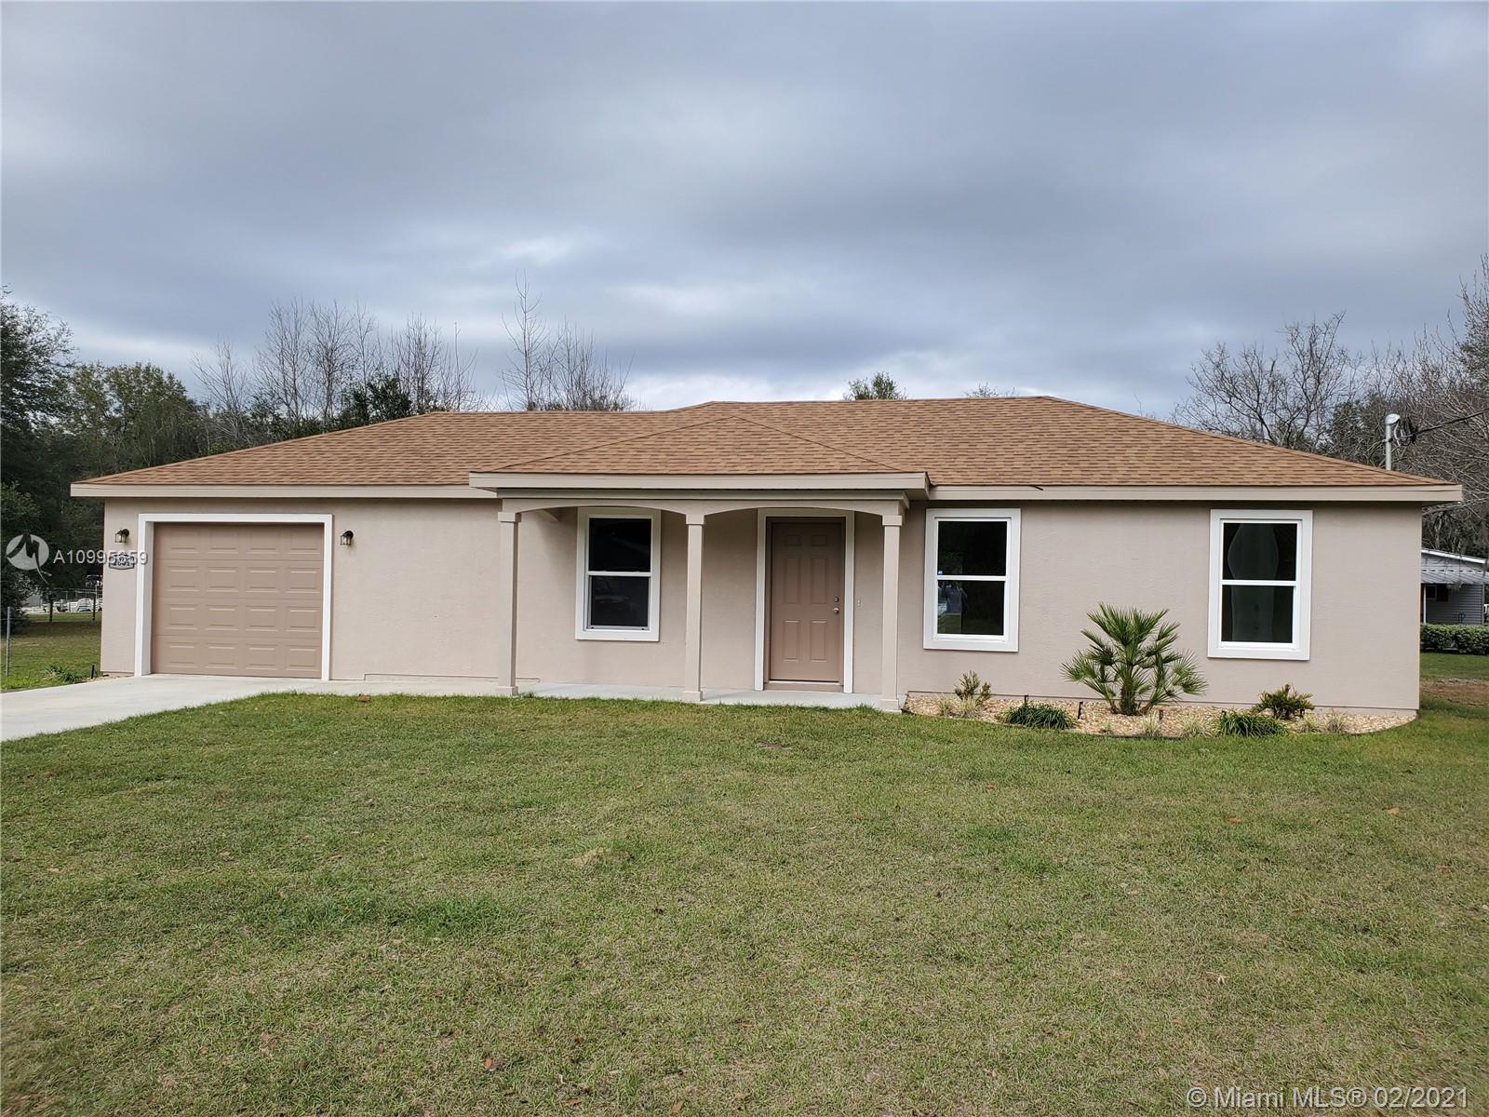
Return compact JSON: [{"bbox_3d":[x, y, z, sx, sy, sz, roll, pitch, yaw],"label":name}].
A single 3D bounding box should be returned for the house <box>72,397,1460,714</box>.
[{"bbox_3d":[-0.146,-0.416,17.361,17.812,4.344,10.156,1,0,11],"label":"house"}]

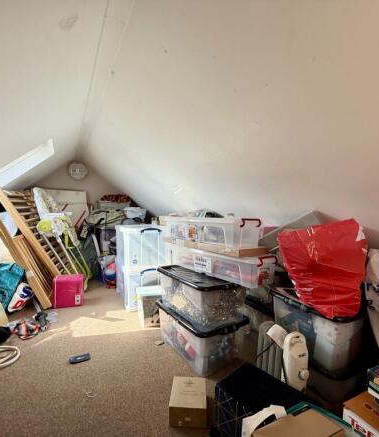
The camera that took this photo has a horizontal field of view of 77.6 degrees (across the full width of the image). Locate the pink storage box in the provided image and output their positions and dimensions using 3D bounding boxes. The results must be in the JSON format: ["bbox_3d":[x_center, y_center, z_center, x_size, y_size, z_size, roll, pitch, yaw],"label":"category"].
[{"bbox_3d":[-1.244,0.751,2.468,0.270,0.285,0.190,-1,3,-19],"label":"pink storage box"}]

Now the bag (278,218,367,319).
[{"bbox_3d":[0.634,0.195,1.162,0.360,0.410,0.230,1,3,20],"label":"bag"}]

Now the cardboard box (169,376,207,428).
[{"bbox_3d":[-0.001,0.916,1.181,0.169,0.102,0.191,0,3,2],"label":"cardboard box"}]

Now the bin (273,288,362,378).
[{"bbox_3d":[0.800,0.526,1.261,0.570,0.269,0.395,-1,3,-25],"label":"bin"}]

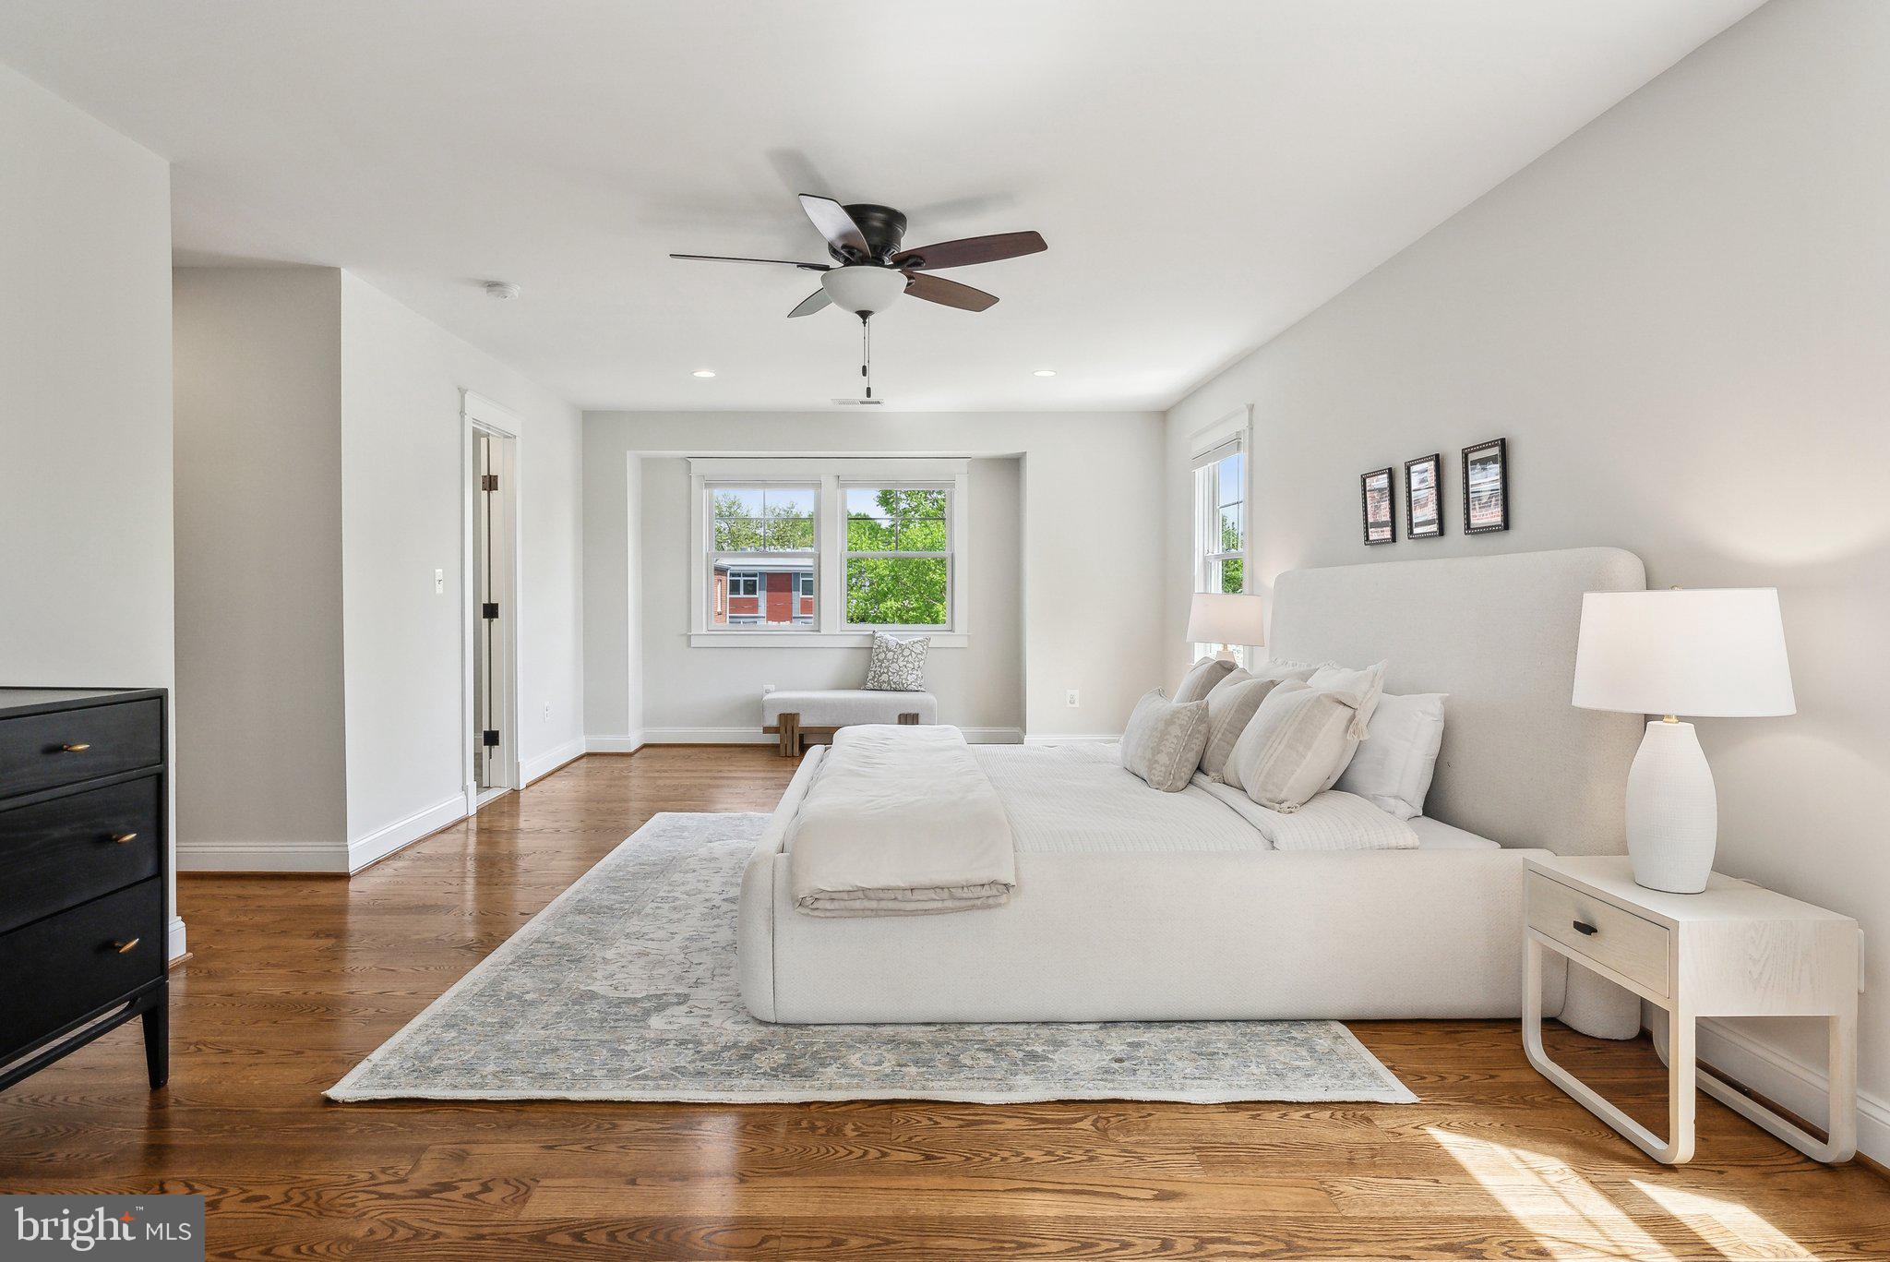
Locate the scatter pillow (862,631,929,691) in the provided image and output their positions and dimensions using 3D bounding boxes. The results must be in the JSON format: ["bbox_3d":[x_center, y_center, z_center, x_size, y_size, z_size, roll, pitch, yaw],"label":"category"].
[{"bbox_3d":[-0.370,0.218,7.470,0.460,0.460,0.140,0,-13,-2],"label":"scatter pillow"}]

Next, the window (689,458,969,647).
[{"bbox_3d":[-0.885,-0.603,7.660,2.160,1.450,0.110,0,2,-2],"label":"window"}]

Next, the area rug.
[{"bbox_3d":[-0.193,1.017,3.775,2.490,0.012,2.970,0,2,-1],"label":"area rug"}]

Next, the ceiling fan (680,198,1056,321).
[{"bbox_3d":[-0.281,-1.274,3.550,1.310,0.380,1.310,0,2,-2],"label":"ceiling fan"}]

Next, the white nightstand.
[{"bbox_3d":[1.672,0.832,2.287,0.370,0.495,0.500,0,2,-2],"label":"white nightstand"}]

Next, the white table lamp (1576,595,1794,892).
[{"bbox_3d":[1.659,0.243,2.280,0.405,0.685,0.405,0,2,-2],"label":"white table lamp"}]

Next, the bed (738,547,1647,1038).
[{"bbox_3d":[0.586,0.382,3.705,2.410,1.285,2.200,0,2,-2],"label":"bed"}]

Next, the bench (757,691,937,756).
[{"bbox_3d":[-0.688,0.669,7.330,1.250,0.440,0.460,0,2,-2],"label":"bench"}]

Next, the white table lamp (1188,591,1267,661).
[{"bbox_3d":[1.525,0.125,5.400,0.405,0.685,0.405,0,2,-2],"label":"white table lamp"}]

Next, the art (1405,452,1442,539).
[{"bbox_3d":[1.774,-0.492,3.690,0.025,0.295,0.220,0,2,-2],"label":"art"}]

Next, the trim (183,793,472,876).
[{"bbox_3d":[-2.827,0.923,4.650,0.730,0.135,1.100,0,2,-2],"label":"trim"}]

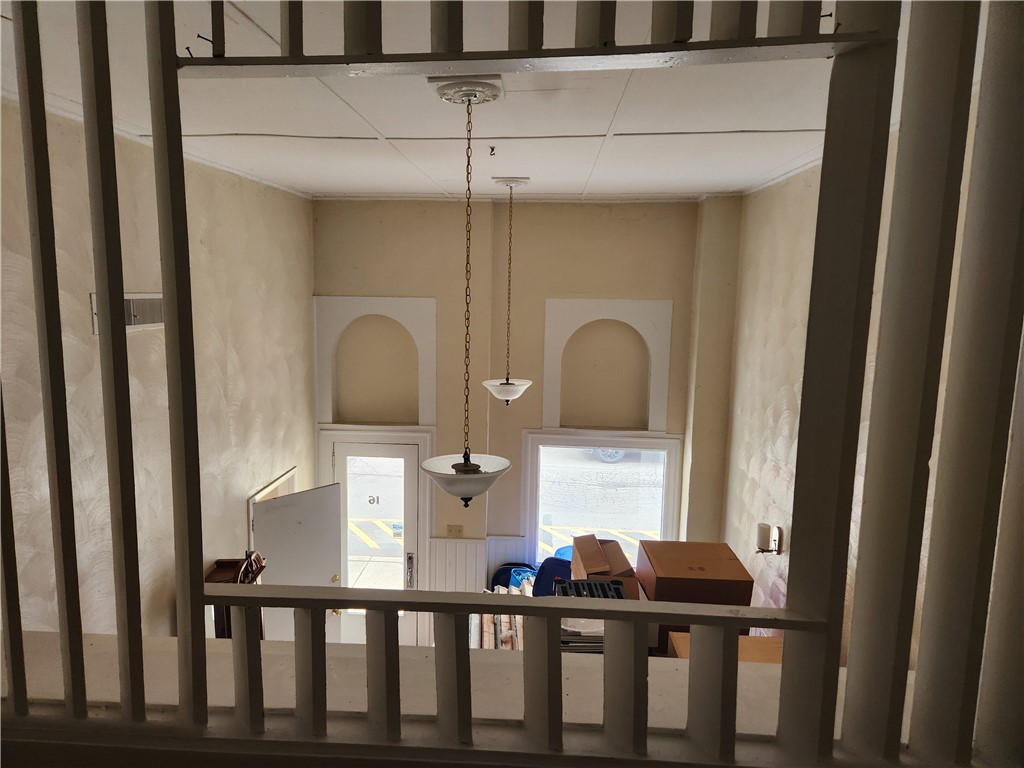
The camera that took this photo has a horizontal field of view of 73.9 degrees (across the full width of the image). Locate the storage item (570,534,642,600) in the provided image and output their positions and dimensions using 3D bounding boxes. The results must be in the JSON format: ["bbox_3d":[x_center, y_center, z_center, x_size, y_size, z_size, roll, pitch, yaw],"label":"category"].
[{"bbox_3d":[0.718,1.475,5.315,0.390,0.380,0.700,1,9,-1],"label":"storage item"}]

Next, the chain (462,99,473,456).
[{"bbox_3d":[-0.199,-0.452,3.069,0.025,1.587,0.025,2,8,4],"label":"chain"}]

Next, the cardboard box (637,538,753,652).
[{"bbox_3d":[1.415,1.686,5.337,0.700,0.660,0.700,1,9,3],"label":"cardboard box"}]

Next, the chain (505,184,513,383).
[{"bbox_3d":[-0.020,-0.794,5.482,0.025,1.562,0.025,2,8,4],"label":"chain"}]

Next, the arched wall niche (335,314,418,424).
[{"bbox_3d":[-1.321,-0.153,6.636,0.853,1.060,0.110,1,9,3],"label":"arched wall niche"}]

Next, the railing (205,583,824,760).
[{"bbox_3d":[-0.009,0.653,1.549,1.356,0.356,0.085,1,8,3],"label":"railing"}]

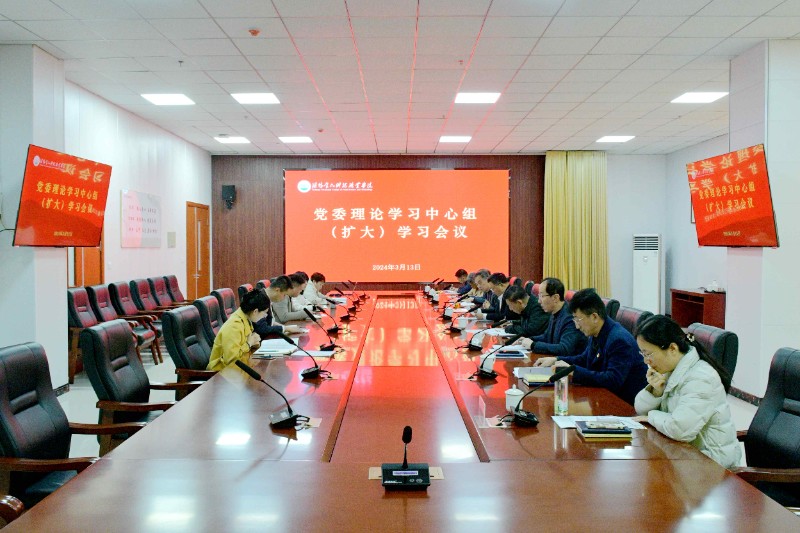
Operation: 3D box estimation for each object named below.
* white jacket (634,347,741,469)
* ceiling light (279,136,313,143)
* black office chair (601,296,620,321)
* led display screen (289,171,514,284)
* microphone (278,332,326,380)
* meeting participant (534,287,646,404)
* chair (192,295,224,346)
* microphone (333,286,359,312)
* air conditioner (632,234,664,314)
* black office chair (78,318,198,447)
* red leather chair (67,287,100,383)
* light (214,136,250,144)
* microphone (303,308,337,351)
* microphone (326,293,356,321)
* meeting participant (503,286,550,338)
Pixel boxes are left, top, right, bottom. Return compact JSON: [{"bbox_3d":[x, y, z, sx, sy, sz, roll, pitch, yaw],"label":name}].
[{"bbox_3d":[1.352,0.679,2.816,0.460,0.640,0.530,0,2,0],"label":"white jacket"},{"bbox_3d":[-1.962,-2.387,11.323,0.590,0.050,0.580,0,2,0],"label":"ceiling light"},{"bbox_3d":[1.604,0.814,5.440,0.700,1.020,0.630,0,2,0],"label":"black office chair"},{"bbox_3d":[-0.045,-0.877,12.728,4.800,2.400,0.100,0,2,0],"label":"led display screen"},{"bbox_3d":[-0.630,0.547,3.720,0.275,0.260,0.160,0,1,0],"label":"microphone"},{"bbox_3d":[1.236,0.796,3.811,0.800,1.330,0.540,0,2,0],"label":"meeting participant"},{"bbox_3d":[-1.567,0.859,5.830,0.680,1.080,0.600,0,2,0],"label":"chair"},{"bbox_3d":[-0.656,0.406,7.377,0.260,0.290,0.140,0,2,-6],"label":"microphone"},{"bbox_3d":[5.163,0.243,12.471,0.530,1.780,0.370,2,3,44],"label":"air conditioner"},{"bbox_3d":[-1.604,0.923,3.910,0.700,1.080,0.610,0,2,0],"label":"black office chair"},{"bbox_3d":[-3.540,0.797,7.140,0.700,1.100,0.610,0,1,0],"label":"red leather chair"},{"bbox_3d":[-3.394,-2.552,12.021,0.600,0.060,0.600,0,2,0],"label":"light"},{"bbox_3d":[-0.623,0.485,4.678,0.250,0.315,0.140,0,2,-9],"label":"microphone"},{"bbox_3d":[-0.690,0.479,6.750,0.275,0.245,0.160,0,1,0],"label":"microphone"},{"bbox_3d":[1.215,0.730,5.235,0.780,1.200,0.520,0,2,0],"label":"meeting participant"}]

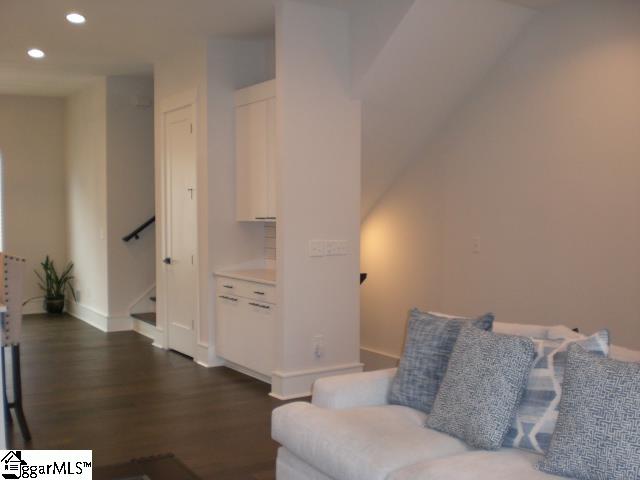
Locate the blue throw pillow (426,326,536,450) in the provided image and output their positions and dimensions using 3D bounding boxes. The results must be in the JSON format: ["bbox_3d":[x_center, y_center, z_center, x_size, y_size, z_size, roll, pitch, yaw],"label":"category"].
[{"bbox_3d":[0.736,0.667,3.251,0.160,0.492,0.469,27,-11,-30],"label":"blue throw pillow"}]

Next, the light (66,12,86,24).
[{"bbox_3d":[-1.962,-1.778,5.654,0.150,0.040,0.150,-2,3,-34],"label":"light"}]

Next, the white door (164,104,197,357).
[{"bbox_3d":[-1.383,-0.086,7.081,0.050,2.453,0.692,-2,3,-34],"label":"white door"}]

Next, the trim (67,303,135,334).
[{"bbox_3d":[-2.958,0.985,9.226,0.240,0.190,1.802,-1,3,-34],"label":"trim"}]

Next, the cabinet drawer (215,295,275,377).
[{"bbox_3d":[-0.472,0.788,6.103,0.420,0.590,1.030,-1,3,-34],"label":"cabinet drawer"}]

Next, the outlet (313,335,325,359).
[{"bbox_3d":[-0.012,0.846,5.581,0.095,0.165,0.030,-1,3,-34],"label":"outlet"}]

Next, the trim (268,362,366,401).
[{"bbox_3d":[-0.014,1.141,5.798,0.821,0.201,0.200,-2,3,-34],"label":"trim"}]

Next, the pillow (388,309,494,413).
[{"bbox_3d":[0.619,0.632,3.646,0.502,0.517,0.160,3,-18,43],"label":"pillow"}]

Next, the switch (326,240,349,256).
[{"bbox_3d":[0.149,0.066,5.667,0.225,0.120,0.020,-1,3,-34],"label":"switch"}]

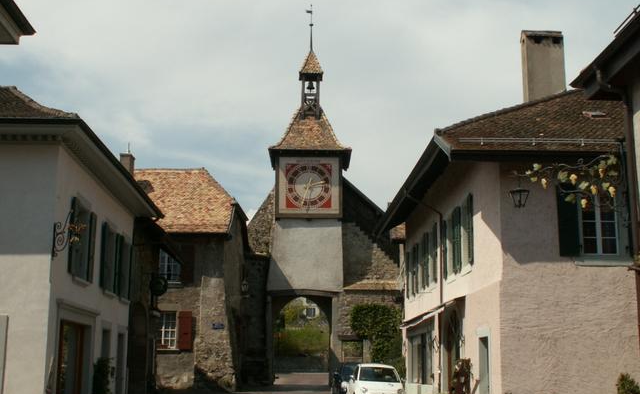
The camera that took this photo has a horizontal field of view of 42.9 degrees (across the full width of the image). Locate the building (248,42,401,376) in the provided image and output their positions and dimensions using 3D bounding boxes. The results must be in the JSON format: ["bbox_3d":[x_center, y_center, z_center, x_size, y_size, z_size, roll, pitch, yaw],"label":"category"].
[{"bbox_3d":[0.320,0.513,47.150,8.292,20.182,5.500,0,-11,0],"label":"building"}]

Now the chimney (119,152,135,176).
[{"bbox_3d":[-9.972,-1.419,42.229,0.600,1.500,0.900,0,-11,1],"label":"chimney"}]

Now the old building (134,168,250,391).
[{"bbox_3d":[-7.357,4.046,42.381,7.400,11.466,9.000,0,-11,1],"label":"old building"}]

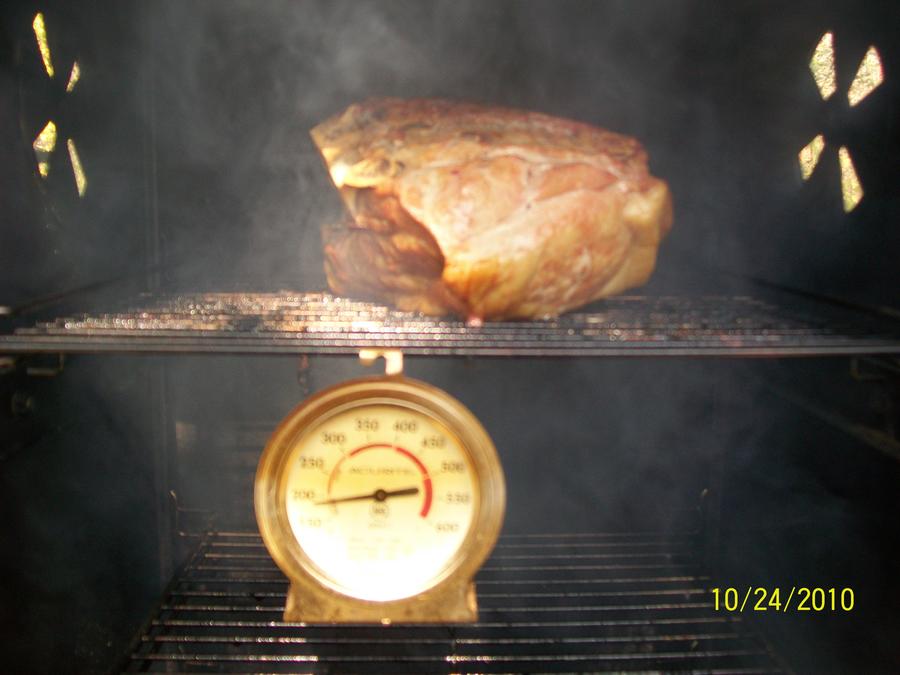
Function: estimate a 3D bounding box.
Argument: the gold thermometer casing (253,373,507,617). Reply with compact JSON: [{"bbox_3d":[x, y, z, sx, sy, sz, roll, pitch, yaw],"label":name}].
[{"bbox_3d":[-0.025,0.056,0.353,0.089,0.092,0.036,0,8,0],"label":"gold thermometer casing"}]

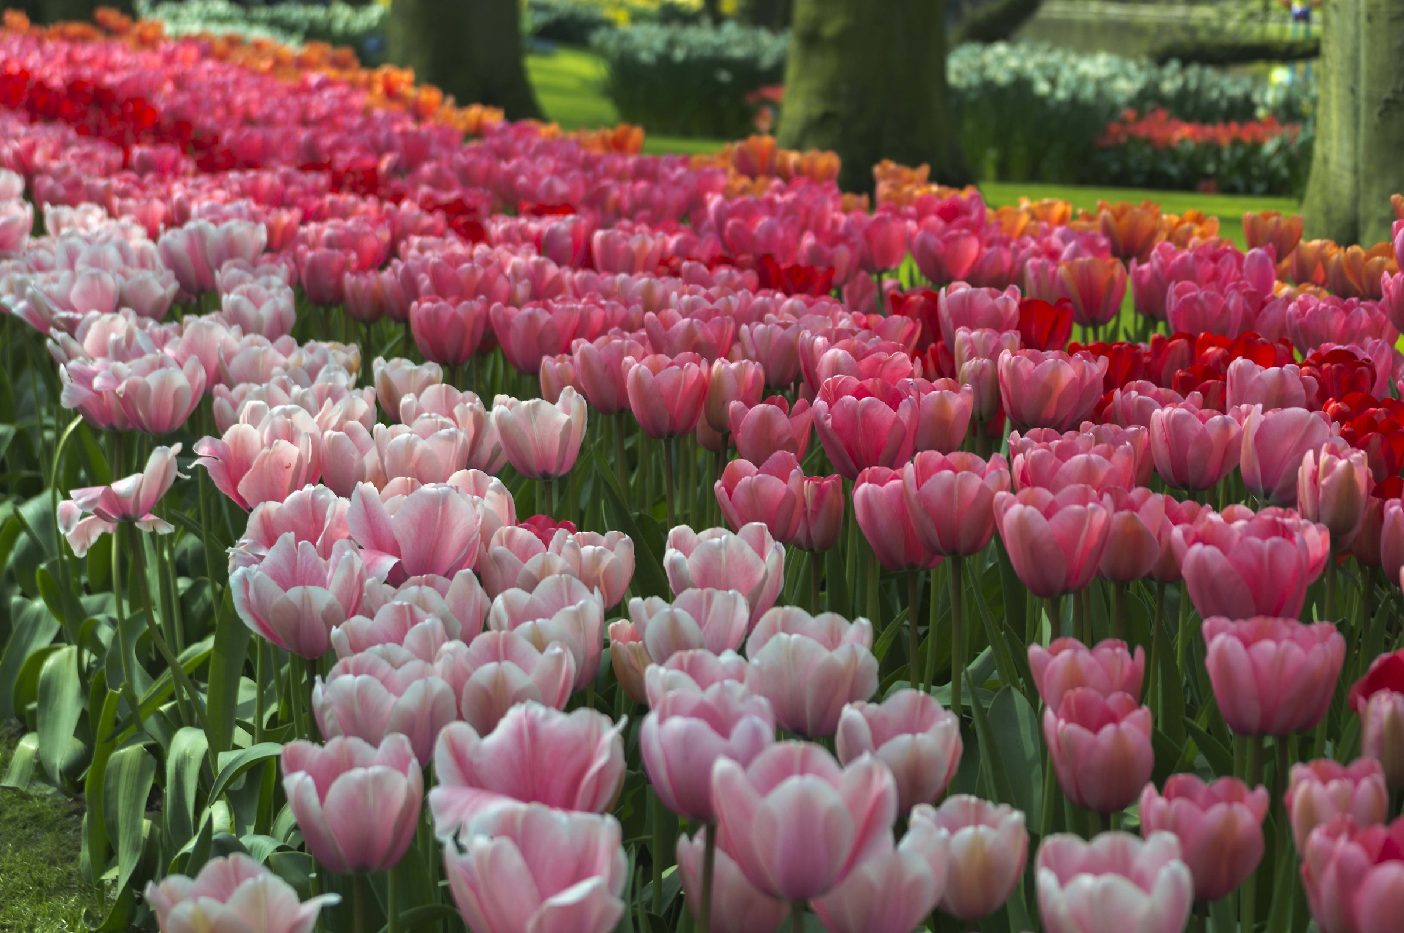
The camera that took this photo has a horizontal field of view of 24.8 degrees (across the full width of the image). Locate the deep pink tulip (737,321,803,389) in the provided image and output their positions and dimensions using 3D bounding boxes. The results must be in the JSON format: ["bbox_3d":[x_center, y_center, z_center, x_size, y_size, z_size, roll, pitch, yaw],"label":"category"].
[{"bbox_3d":[0.072,-0.118,3.380,0.069,0.067,0.069,0,10,0],"label":"deep pink tulip"}]

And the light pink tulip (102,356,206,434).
[{"bbox_3d":[-0.488,-0.065,2.860,0.087,0.066,0.082,0,10,0],"label":"light pink tulip"}]

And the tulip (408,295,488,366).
[{"bbox_3d":[-0.236,-0.127,2.980,0.074,0.060,0.071,0,11,0],"label":"tulip"}]

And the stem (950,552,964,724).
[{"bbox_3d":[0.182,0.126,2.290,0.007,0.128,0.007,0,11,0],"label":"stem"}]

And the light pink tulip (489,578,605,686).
[{"bbox_3d":[-0.108,0.117,2.200,0.081,0.076,0.080,0,11,0],"label":"light pink tulip"}]

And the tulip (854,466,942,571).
[{"bbox_3d":[0.167,0.044,2.620,0.085,0.081,0.083,0,11,0],"label":"tulip"}]

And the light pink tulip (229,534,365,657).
[{"bbox_3d":[-0.252,0.081,1.990,0.083,0.070,0.077,-3,11,1],"label":"light pink tulip"}]

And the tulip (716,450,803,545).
[{"bbox_3d":[0.043,0.023,2.360,0.065,0.063,0.063,0,11,0],"label":"tulip"}]

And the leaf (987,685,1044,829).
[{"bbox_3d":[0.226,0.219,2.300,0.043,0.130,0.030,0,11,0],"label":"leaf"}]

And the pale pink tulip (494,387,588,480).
[{"bbox_3d":[-0.127,-0.026,2.530,0.074,0.068,0.072,0,10,0],"label":"pale pink tulip"}]

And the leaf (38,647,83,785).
[{"bbox_3d":[-0.603,0.234,3.000,0.044,0.135,0.045,3,11,14],"label":"leaf"}]

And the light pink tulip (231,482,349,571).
[{"bbox_3d":[-0.269,0.045,2.100,0.078,0.066,0.075,0,11,0],"label":"light pink tulip"}]

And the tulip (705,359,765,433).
[{"bbox_3d":[0.032,-0.065,3.050,0.058,0.068,0.058,0,11,0],"label":"tulip"}]

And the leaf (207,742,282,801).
[{"bbox_3d":[-0.271,0.183,1.900,0.050,0.038,0.032,0,10,0],"label":"leaf"}]

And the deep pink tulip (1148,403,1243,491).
[{"bbox_3d":[0.384,-0.015,2.490,0.073,0.065,0.073,0,10,0],"label":"deep pink tulip"}]

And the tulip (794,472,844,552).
[{"bbox_3d":[0.095,0.037,2.560,0.042,0.064,0.042,0,10,0],"label":"tulip"}]

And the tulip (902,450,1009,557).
[{"bbox_3d":[0.180,0.026,2.270,0.075,0.070,0.073,0,11,0],"label":"tulip"}]

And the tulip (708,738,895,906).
[{"bbox_3d":[0.051,0.178,1.580,0.092,0.074,0.090,0,11,0],"label":"tulip"}]

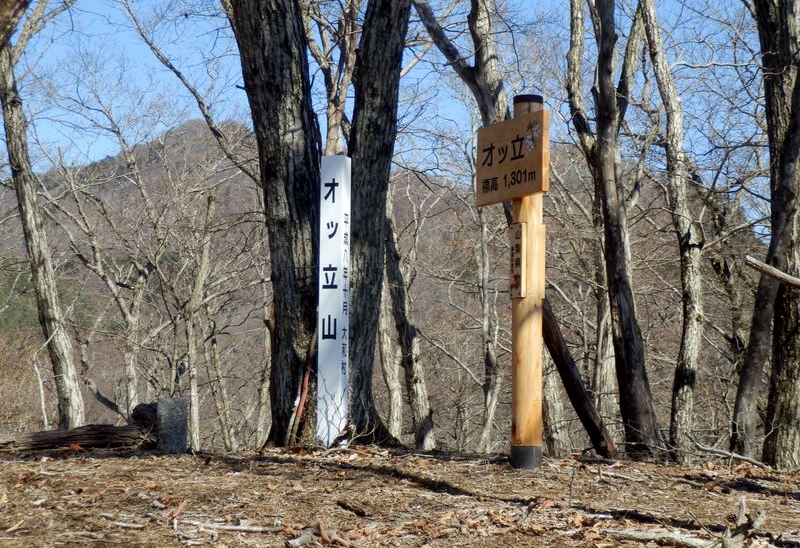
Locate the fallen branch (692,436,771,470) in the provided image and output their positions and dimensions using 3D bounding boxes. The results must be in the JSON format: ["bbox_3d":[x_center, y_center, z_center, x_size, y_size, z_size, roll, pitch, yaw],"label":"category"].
[{"bbox_3d":[1.637,0.890,10.100,0.027,0.027,0.532,4,10,-40],"label":"fallen branch"}]

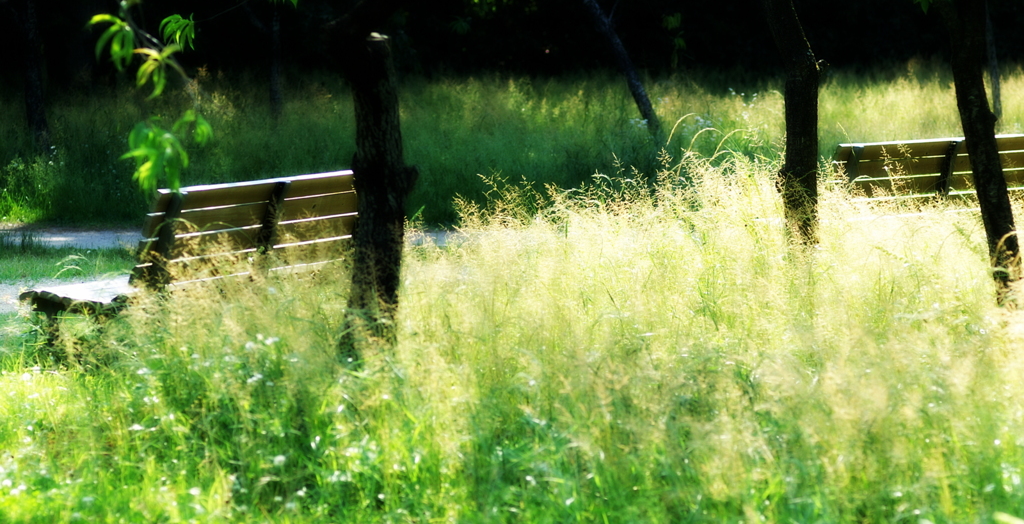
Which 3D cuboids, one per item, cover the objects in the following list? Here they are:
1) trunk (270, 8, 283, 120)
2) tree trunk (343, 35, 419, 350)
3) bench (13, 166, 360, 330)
[{"bbox_3d":[-1.712,-1.384,30.978,0.090,0.944,0.090,0,4,0],"label":"trunk"},{"bbox_3d":[-0.464,-0.206,15.022,0.250,1.197,0.220,0,4,0],"label":"tree trunk"},{"bbox_3d":[-1.066,0.083,15.548,0.570,0.790,1.940,2,4,23],"label":"bench"}]

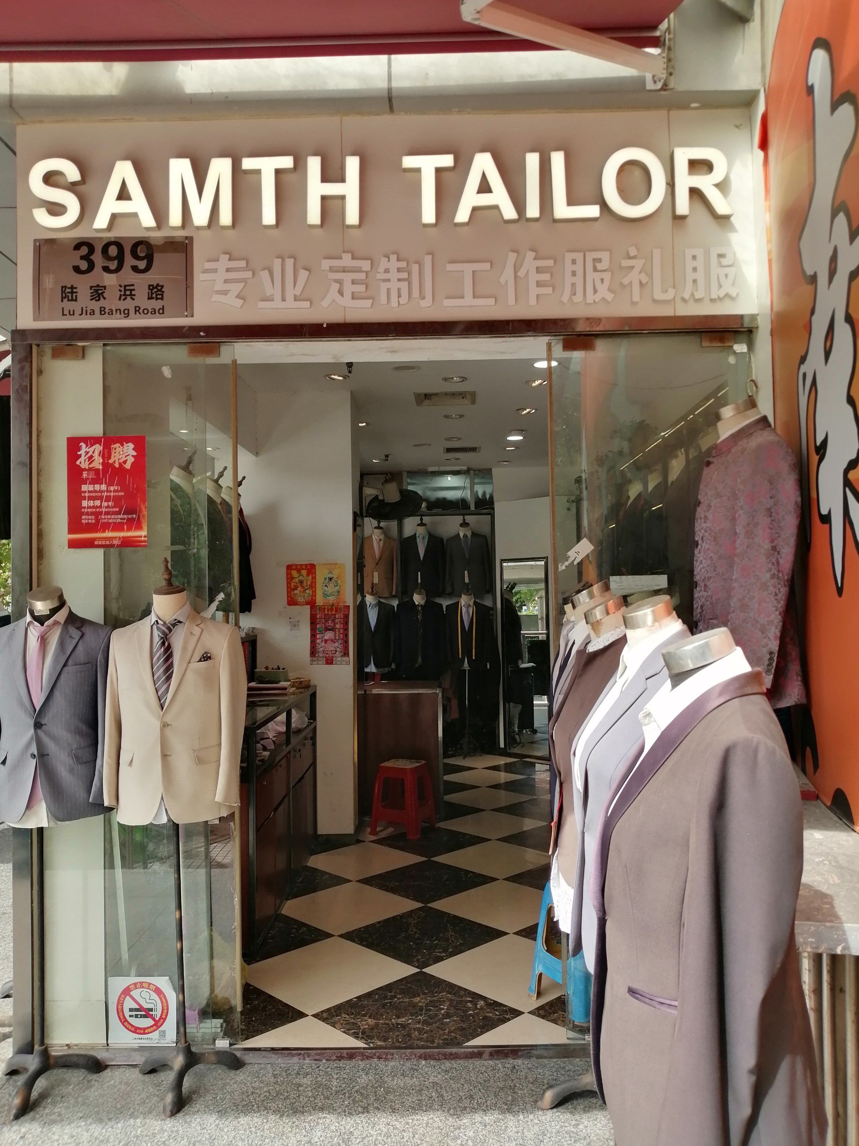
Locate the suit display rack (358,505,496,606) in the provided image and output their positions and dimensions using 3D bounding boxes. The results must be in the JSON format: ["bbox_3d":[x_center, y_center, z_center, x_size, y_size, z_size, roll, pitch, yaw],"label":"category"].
[{"bbox_3d":[-0.029,-0.186,9.431,1.530,1.090,0.450,-1,-2,1],"label":"suit display rack"}]

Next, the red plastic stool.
[{"bbox_3d":[-0.186,1.608,6.163,0.355,0.480,0.355,-2,-2,22],"label":"red plastic stool"}]

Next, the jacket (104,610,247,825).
[{"bbox_3d":[-0.899,0.510,3.038,0.480,0.735,0.260,-1,-2,-3],"label":"jacket"}]

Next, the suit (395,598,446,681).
[{"bbox_3d":[-0.091,0.659,8.740,0.510,0.820,0.270,-1,-2,1],"label":"suit"}]

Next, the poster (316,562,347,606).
[{"bbox_3d":[-0.708,0.082,6.194,0.210,0.302,0.010,-1,-2,1],"label":"poster"}]

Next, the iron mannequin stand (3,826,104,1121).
[{"bbox_3d":[-1.371,1.347,3.002,0.370,0.910,0.330,-1,-2,1],"label":"iron mannequin stand"}]

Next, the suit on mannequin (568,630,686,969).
[{"bbox_3d":[0.540,0.538,2.049,0.310,0.840,0.460,0,-2,-14],"label":"suit on mannequin"}]

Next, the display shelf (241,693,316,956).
[{"bbox_3d":[-1.054,1.263,4.772,0.550,1.060,1.620,-1,-2,1],"label":"display shelf"}]

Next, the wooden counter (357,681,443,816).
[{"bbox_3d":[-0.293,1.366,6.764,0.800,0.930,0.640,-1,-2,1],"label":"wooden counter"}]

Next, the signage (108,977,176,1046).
[{"bbox_3d":[-1.048,1.598,3.142,0.248,0.250,0.005,-1,-2,1],"label":"signage"}]

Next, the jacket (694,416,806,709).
[{"bbox_3d":[0.862,-0.031,2.354,0.310,0.800,0.470,-1,-2,13],"label":"jacket"}]

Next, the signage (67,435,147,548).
[{"bbox_3d":[-1.220,-0.307,3.248,0.298,0.420,0.010,-1,-2,1],"label":"signage"}]

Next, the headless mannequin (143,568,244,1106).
[{"bbox_3d":[-0.905,0.868,3.029,0.430,1.850,0.350,-1,-2,-3],"label":"headless mannequin"}]

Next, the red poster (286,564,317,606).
[{"bbox_3d":[-0.851,0.074,5.701,0.203,0.285,0.005,-1,-2,1],"label":"red poster"}]

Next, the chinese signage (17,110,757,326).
[{"bbox_3d":[-0.181,-1.340,3.240,2.770,0.780,0.080,-1,-2,1],"label":"chinese signage"}]

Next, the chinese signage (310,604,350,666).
[{"bbox_3d":[-0.660,0.408,5.687,0.260,0.410,0.005,-1,-2,1],"label":"chinese signage"}]

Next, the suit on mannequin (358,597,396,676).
[{"bbox_3d":[-0.599,0.660,9.197,0.500,0.820,0.300,-1,-2,1],"label":"suit on mannequin"}]

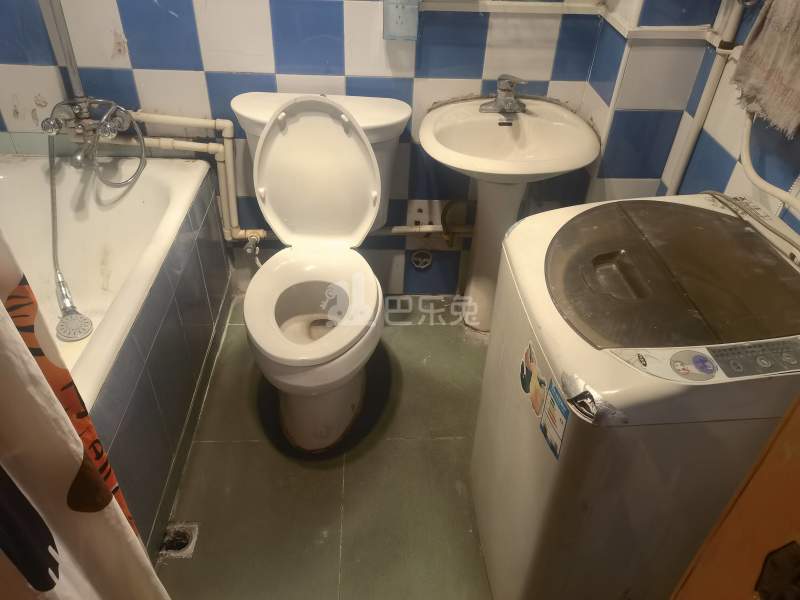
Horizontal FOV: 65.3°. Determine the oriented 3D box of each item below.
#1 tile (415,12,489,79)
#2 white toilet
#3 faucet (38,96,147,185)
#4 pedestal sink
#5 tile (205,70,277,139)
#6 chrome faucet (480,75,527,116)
[{"bbox_3d":[0.146,-0.723,1.757,0.200,0.195,0.012,0,38,-3],"label":"tile"},{"bbox_3d":[-0.224,-0.089,1.734,0.505,0.800,0.760,0,38,-3],"label":"white toilet"},{"bbox_3d":[-0.870,-0.452,1.793,0.250,0.230,0.190,0,38,-3],"label":"faucet"},{"bbox_3d":[0.277,-0.172,1.909,0.475,0.755,0.455,0,38,-3],"label":"pedestal sink"},{"bbox_3d":[-0.461,-0.572,1.844,0.200,0.200,0.012,0,38,-3],"label":"tile"},{"bbox_3d":[0.300,-0.570,1.744,0.138,0.103,0.127,0,38,-3],"label":"chrome faucet"}]

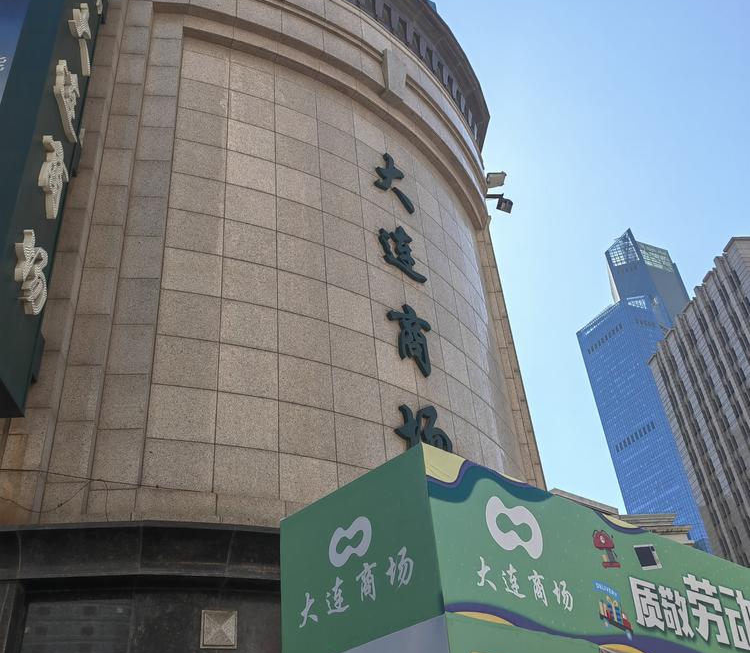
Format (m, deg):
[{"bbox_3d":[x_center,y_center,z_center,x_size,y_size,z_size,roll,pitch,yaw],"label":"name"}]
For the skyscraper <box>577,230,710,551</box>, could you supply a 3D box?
[{"bbox_3d":[198.637,92.692,496.100,60.000,383.000,52.000,14,-39,-26],"label":"skyscraper"}]

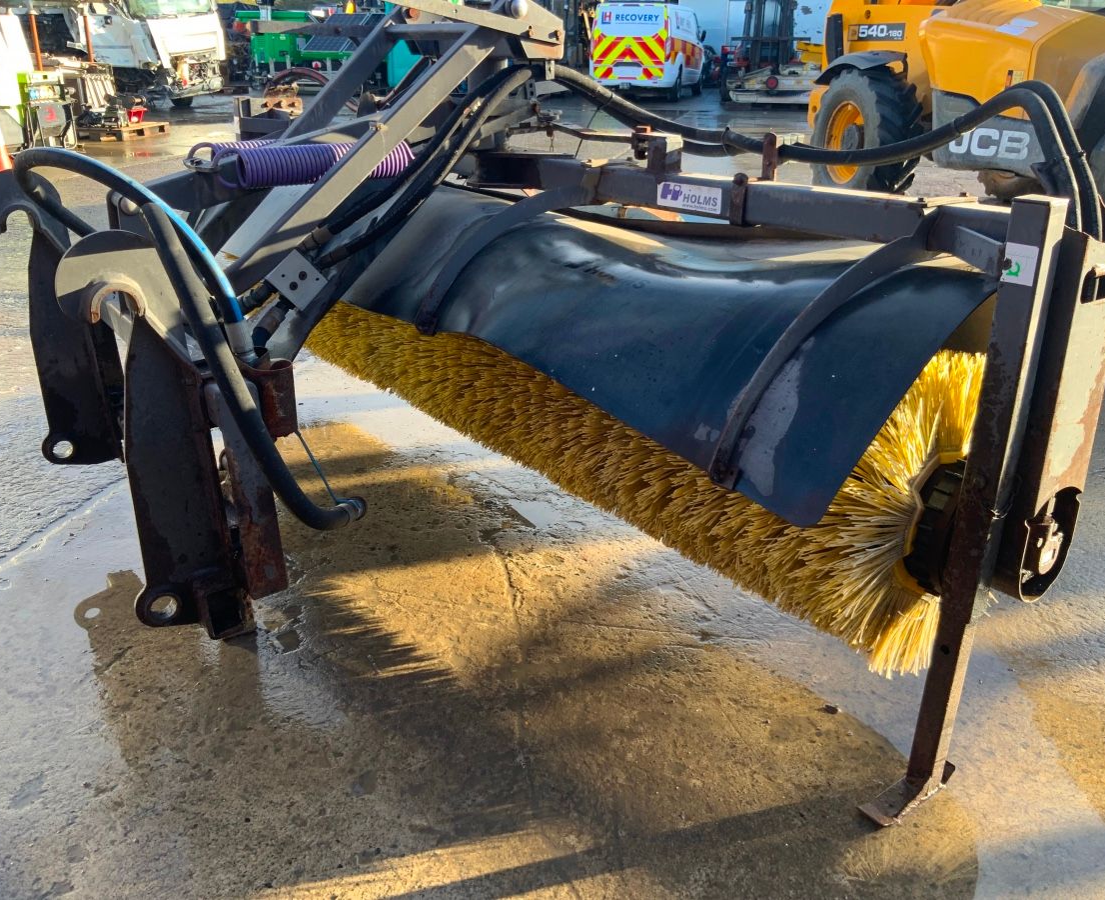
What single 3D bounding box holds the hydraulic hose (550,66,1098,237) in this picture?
[{"bbox_3d":[0.497,-0.748,2.375,0.150,0.330,1.600,-13,24,-33],"label":"hydraulic hose"}]

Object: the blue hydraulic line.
[{"bbox_3d":[-1.150,-0.592,2.660,1.050,0.410,0.270,18,27,40],"label":"blue hydraulic line"}]

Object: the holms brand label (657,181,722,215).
[{"bbox_3d":[0.328,-0.612,2.440,0.005,0.056,0.220,-13,24,-33],"label":"holms brand label"}]

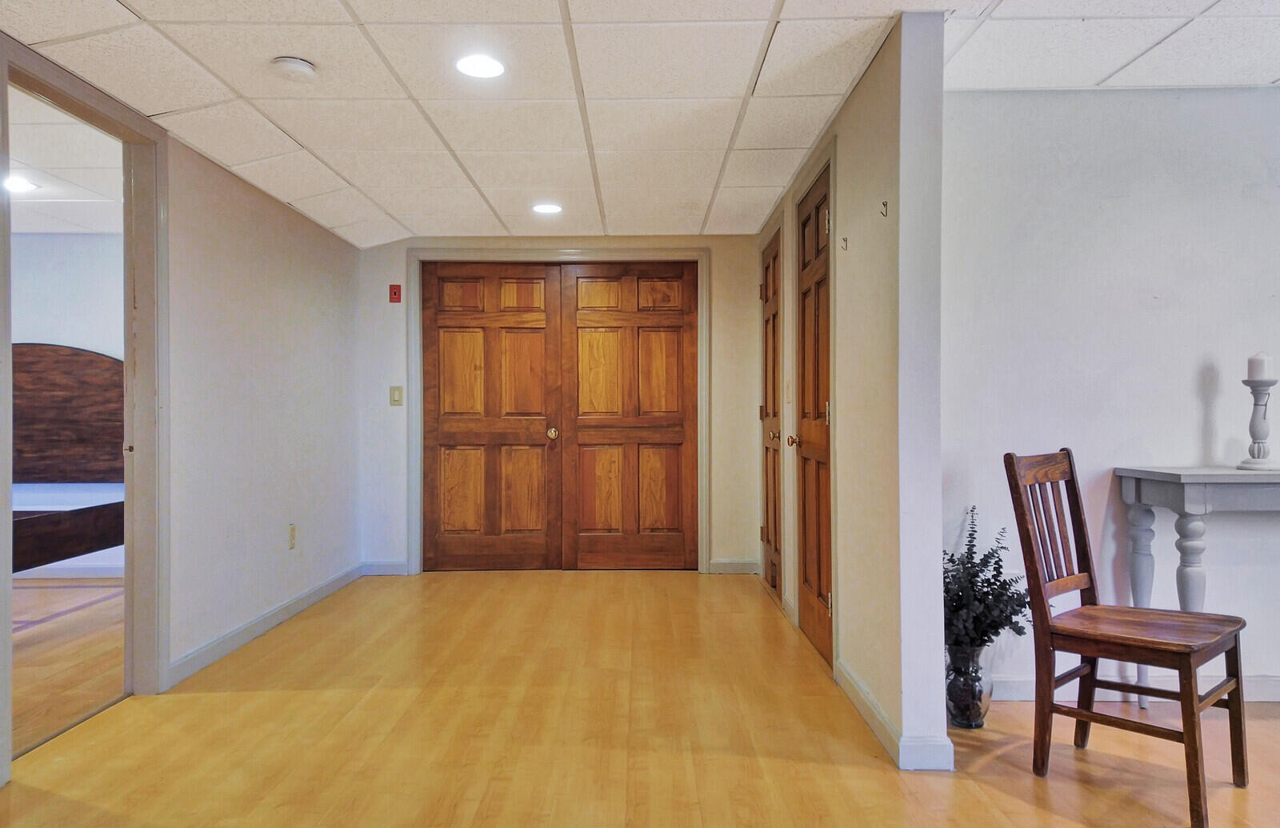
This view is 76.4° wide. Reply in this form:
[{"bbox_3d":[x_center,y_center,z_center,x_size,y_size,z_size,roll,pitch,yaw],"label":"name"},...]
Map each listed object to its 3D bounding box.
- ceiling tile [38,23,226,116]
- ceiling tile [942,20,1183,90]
[{"bbox_3d":[-1.639,-1.132,2.718,0.340,0.020,0.582,-15,0,0],"label":"ceiling tile"},{"bbox_3d":[1.353,-1.188,2.695,0.608,0.020,0.478,0,0,0],"label":"ceiling tile"}]

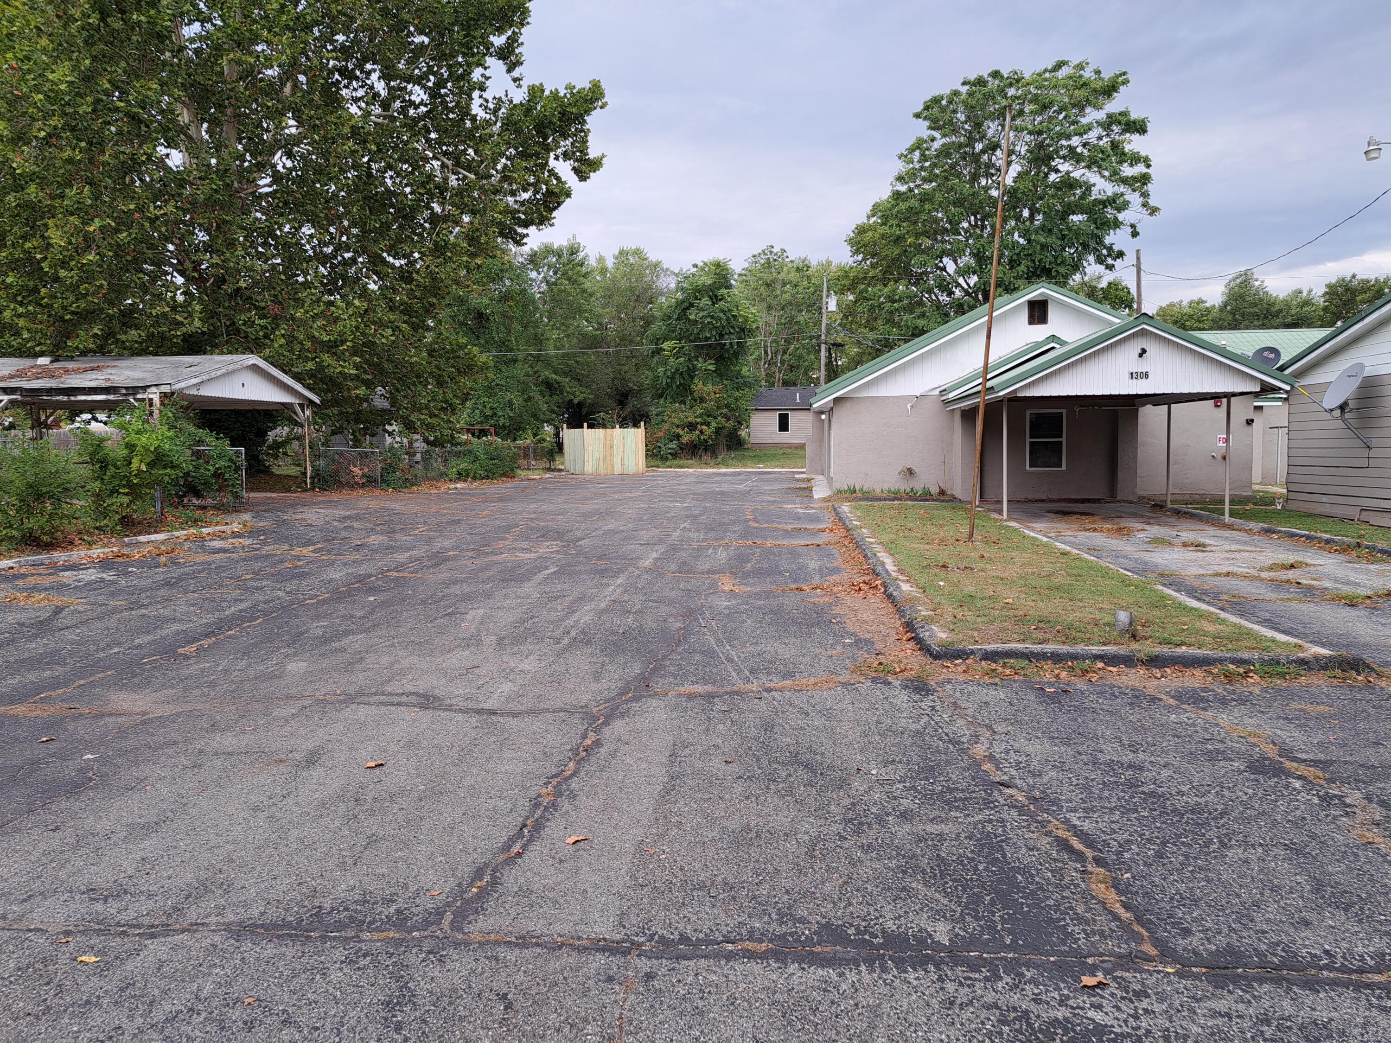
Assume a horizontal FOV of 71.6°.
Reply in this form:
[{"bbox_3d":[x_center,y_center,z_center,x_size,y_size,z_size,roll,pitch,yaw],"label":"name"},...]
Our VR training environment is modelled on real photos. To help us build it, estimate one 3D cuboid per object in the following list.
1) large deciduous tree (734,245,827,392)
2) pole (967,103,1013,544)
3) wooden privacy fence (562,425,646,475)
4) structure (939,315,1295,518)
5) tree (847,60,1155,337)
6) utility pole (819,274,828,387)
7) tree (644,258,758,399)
[{"bbox_3d":[6.416,-12.907,72.249,6.745,15.180,6.500,-1,4,0],"label":"large deciduous tree"},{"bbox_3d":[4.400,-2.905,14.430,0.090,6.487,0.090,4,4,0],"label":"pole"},{"bbox_3d":[-3.766,-2.987,39.883,3.462,2.076,0.800,-1,4,-5],"label":"wooden privacy fence"},{"bbox_3d":[8.907,-2.204,21.536,5.516,3.885,6.400,-1,4,7],"label":"structure"},{"bbox_3d":[16.201,-13.773,51.139,16.640,20.702,15.500,-1,4,0],"label":"tree"},{"bbox_3d":[6.313,-7.569,47.577,0.250,9.106,0.250,-1,4,0],"label":"utility pole"},{"bbox_3d":[0.335,-8.408,50.014,5.690,10.224,5.600,-1,4,0],"label":"tree"}]

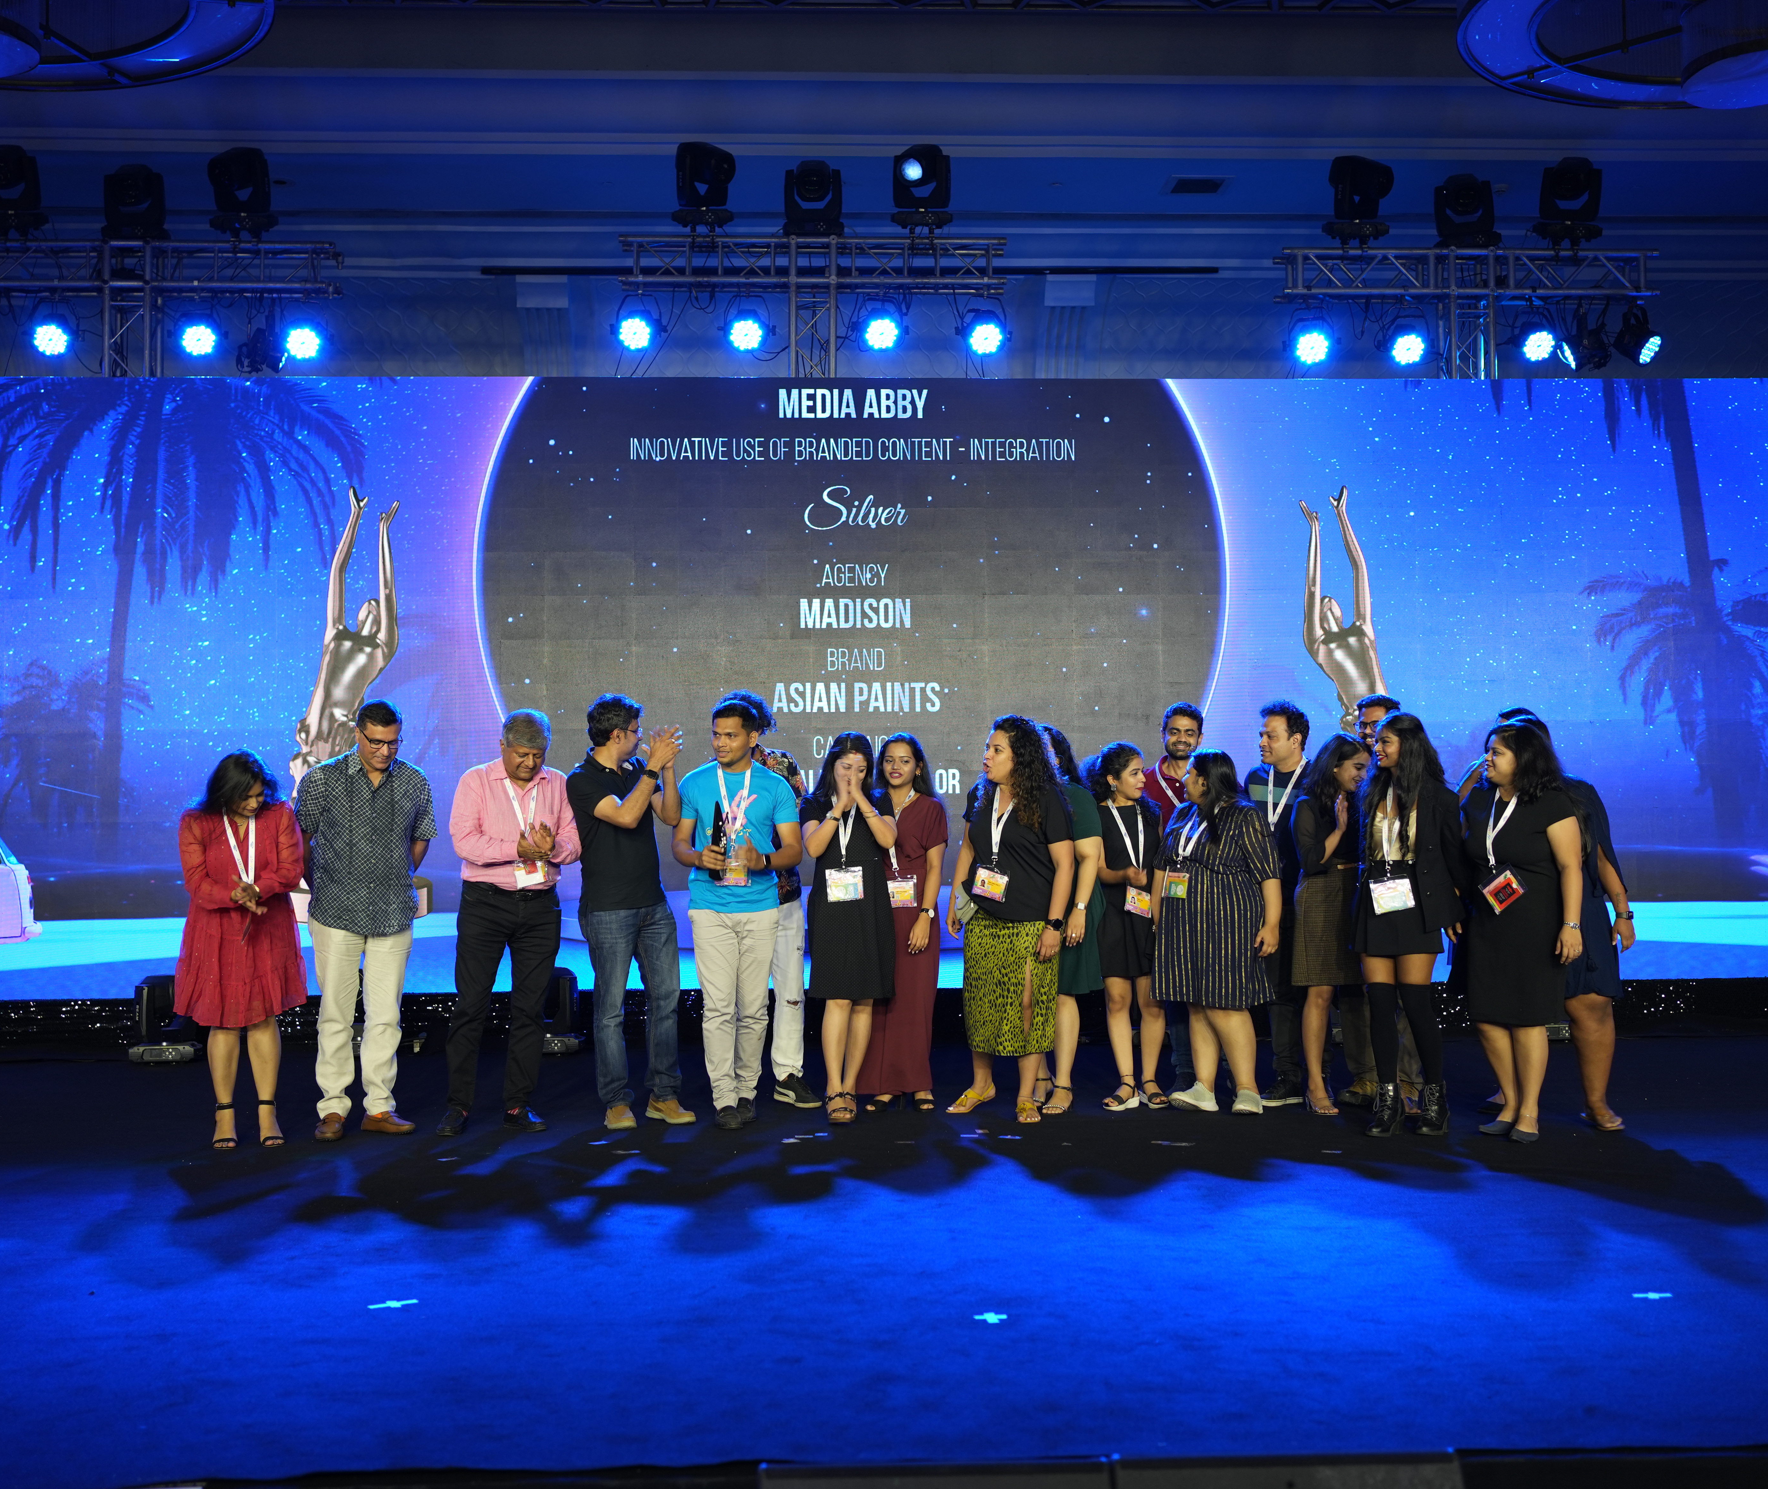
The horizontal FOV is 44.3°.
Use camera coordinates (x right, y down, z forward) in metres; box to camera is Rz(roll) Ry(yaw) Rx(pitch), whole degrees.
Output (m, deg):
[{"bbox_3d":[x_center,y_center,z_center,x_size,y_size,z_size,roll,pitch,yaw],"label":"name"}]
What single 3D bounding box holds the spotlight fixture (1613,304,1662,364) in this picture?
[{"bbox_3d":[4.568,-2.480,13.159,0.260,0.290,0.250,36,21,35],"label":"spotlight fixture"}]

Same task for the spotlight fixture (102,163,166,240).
[{"bbox_3d":[-4.412,-3.189,12.791,0.370,0.430,0.310,0,-2,-10],"label":"spotlight fixture"}]

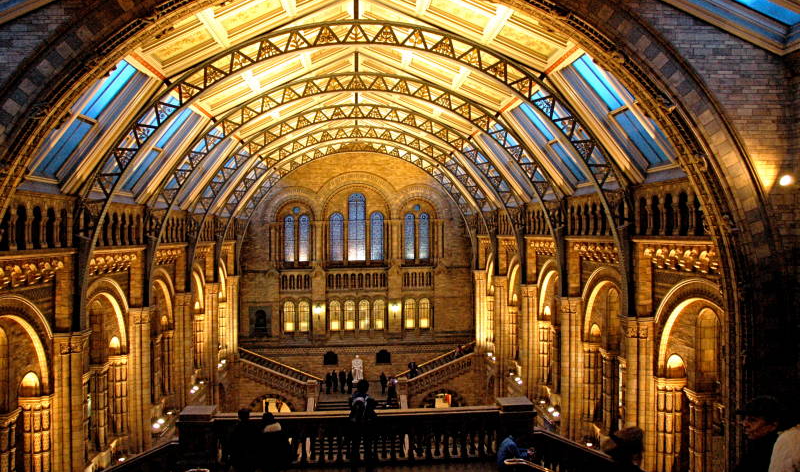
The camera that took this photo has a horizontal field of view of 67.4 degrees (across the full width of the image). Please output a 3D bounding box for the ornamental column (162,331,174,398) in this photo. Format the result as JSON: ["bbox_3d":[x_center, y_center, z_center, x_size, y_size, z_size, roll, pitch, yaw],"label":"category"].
[{"bbox_3d":[-11.983,6.644,30.998,0.720,3.800,0.720,-1,0,-4],"label":"ornamental column"}]

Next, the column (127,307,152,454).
[{"bbox_3d":[-10.393,5.871,24.360,0.900,5.873,0.920,-1,0,-4],"label":"column"}]

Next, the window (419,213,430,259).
[{"bbox_3d":[1.963,0.059,47.313,0.880,3.746,0.300,-1,0,-4],"label":"window"}]

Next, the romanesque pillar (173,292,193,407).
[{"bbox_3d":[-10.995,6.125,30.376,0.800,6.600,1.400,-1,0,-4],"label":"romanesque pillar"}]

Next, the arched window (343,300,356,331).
[{"bbox_3d":[-3.917,6.229,46.971,0.940,2.430,0.350,-1,0,-4],"label":"arched window"}]

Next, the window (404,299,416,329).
[{"bbox_3d":[0.810,6.158,47.329,0.910,2.450,0.350,-1,0,-4],"label":"window"}]

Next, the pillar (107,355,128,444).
[{"bbox_3d":[-11.164,6.499,23.702,0.840,3.650,0.780,-1,0,-4],"label":"pillar"}]

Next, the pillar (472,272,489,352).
[{"bbox_3d":[5.937,5.350,43.639,0.900,5.623,0.920,-1,0,-4],"label":"pillar"}]

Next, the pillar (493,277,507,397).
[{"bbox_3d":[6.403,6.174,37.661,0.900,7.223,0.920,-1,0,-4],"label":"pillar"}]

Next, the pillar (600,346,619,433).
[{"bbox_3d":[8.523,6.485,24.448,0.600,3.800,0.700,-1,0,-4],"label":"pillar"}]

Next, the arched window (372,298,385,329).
[{"bbox_3d":[-1.667,6.178,47.063,0.880,2.472,0.300,-1,0,-4],"label":"arched window"}]

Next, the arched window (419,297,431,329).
[{"bbox_3d":[1.938,6.149,47.414,0.950,2.410,0.350,-1,0,-4],"label":"arched window"}]

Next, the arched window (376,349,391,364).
[{"bbox_3d":[-1.293,9.628,47.701,1.070,1.200,0.300,-1,0,-4],"label":"arched window"}]

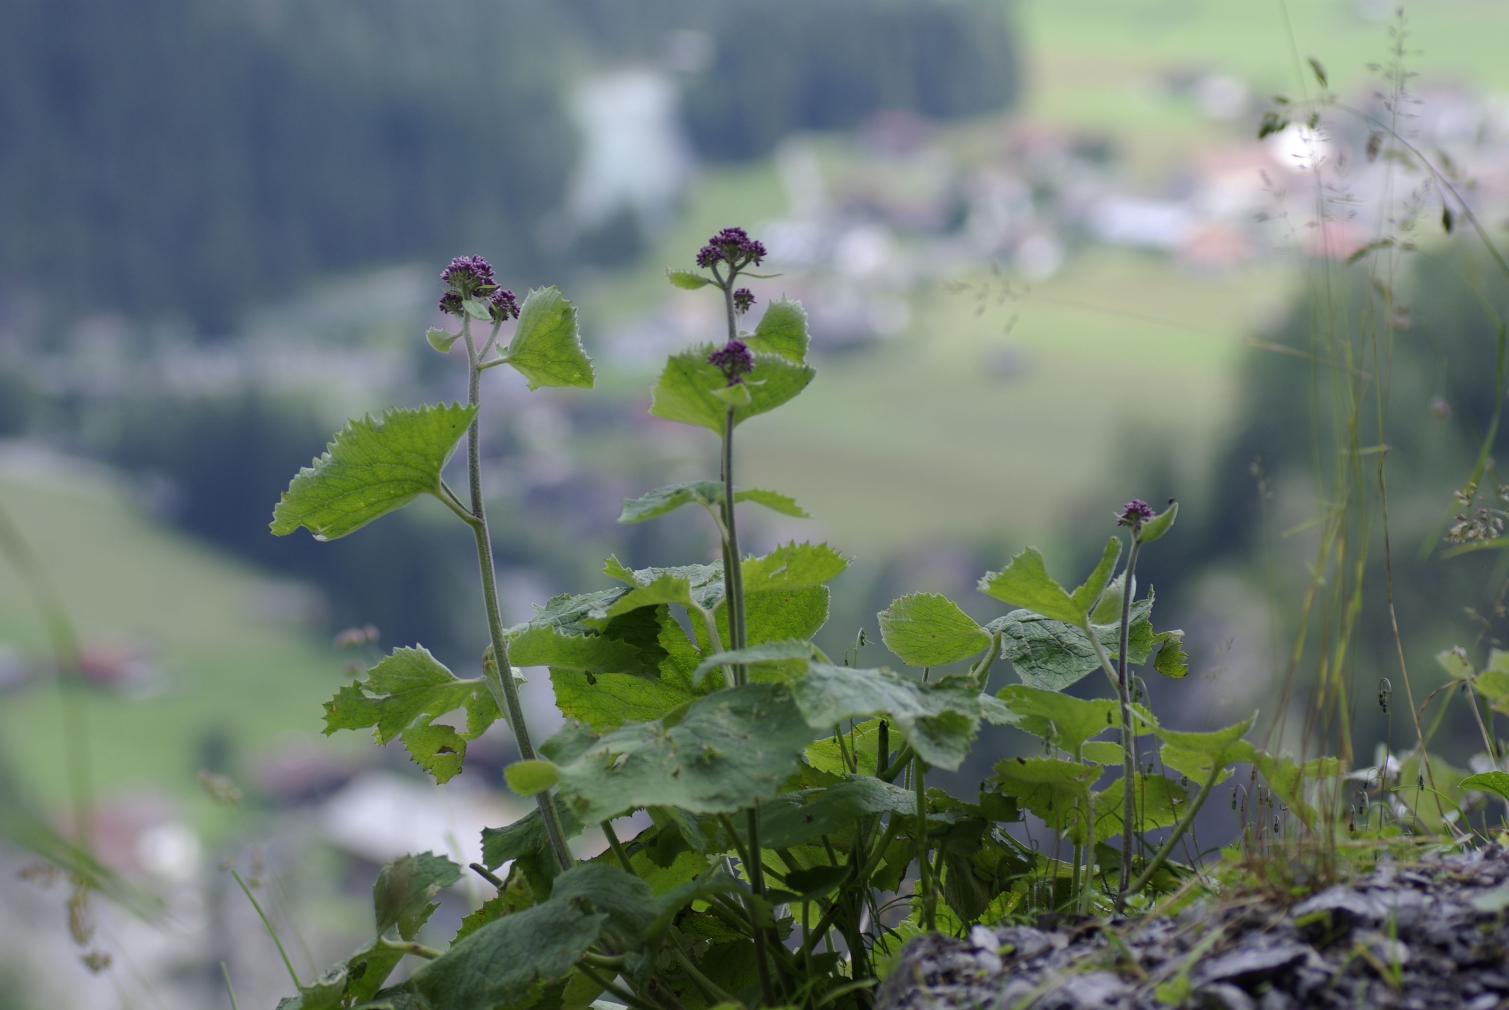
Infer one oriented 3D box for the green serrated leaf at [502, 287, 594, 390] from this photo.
[{"bbox_3d":[-0.100,-0.080,2.740,0.046,0.052,0.014,-14,35,13],"label":"green serrated leaf"}]

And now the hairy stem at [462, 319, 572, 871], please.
[{"bbox_3d":[-0.112,0.041,2.600,0.018,0.257,0.015,-10,6,0],"label":"hairy stem"}]

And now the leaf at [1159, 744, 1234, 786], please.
[{"bbox_3d":[0.201,0.119,2.580,0.035,0.018,0.027,0,7,0],"label":"leaf"}]

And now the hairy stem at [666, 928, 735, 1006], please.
[{"bbox_3d":[-0.024,0.208,2.550,0.006,0.043,0.007,-41,9,0],"label":"hairy stem"}]

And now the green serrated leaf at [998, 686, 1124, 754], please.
[{"bbox_3d":[0.144,0.099,2.630,0.062,0.028,0.045,0,10,0],"label":"green serrated leaf"}]

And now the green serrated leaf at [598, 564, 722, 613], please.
[{"bbox_3d":[-0.042,0.038,2.610,0.059,0.022,0.045,6,12,30],"label":"green serrated leaf"}]

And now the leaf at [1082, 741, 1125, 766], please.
[{"bbox_3d":[0.164,0.116,2.650,0.021,0.011,0.016,0,10,0],"label":"leaf"}]

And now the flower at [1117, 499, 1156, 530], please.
[{"bbox_3d":[0.185,0.005,2.750,0.019,0.015,0.019,0,10,0],"label":"flower"}]

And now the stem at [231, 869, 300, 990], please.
[{"bbox_3d":[-0.191,0.166,2.220,0.003,0.054,0.003,-29,-1,0],"label":"stem"}]

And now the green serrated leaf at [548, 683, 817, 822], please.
[{"bbox_3d":[-0.034,0.112,2.560,0.120,0.030,0.080,0,38,0],"label":"green serrated leaf"}]

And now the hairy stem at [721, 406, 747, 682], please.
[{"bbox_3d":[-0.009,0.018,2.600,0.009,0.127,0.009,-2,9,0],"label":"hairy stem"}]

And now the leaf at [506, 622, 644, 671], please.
[{"bbox_3d":[-0.082,0.065,2.600,0.063,0.021,0.035,0,10,0],"label":"leaf"}]

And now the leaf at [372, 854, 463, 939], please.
[{"bbox_3d":[-0.144,0.168,2.430,0.031,0.036,0.012,18,-23,29],"label":"leaf"}]

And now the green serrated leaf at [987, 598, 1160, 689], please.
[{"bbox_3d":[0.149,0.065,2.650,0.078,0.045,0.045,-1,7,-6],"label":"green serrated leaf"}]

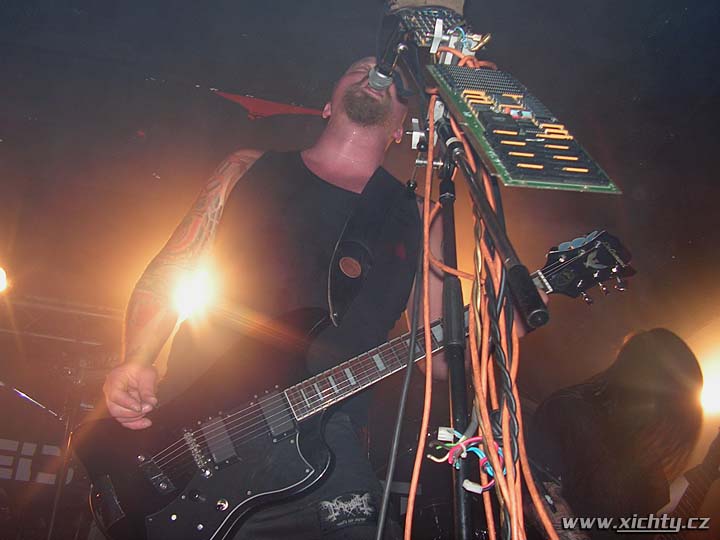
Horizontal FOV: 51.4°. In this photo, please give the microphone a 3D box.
[{"bbox_3d":[0.057,-0.441,1.540,0.051,0.051,0.172,17,-46,-3],"label":"microphone"}]

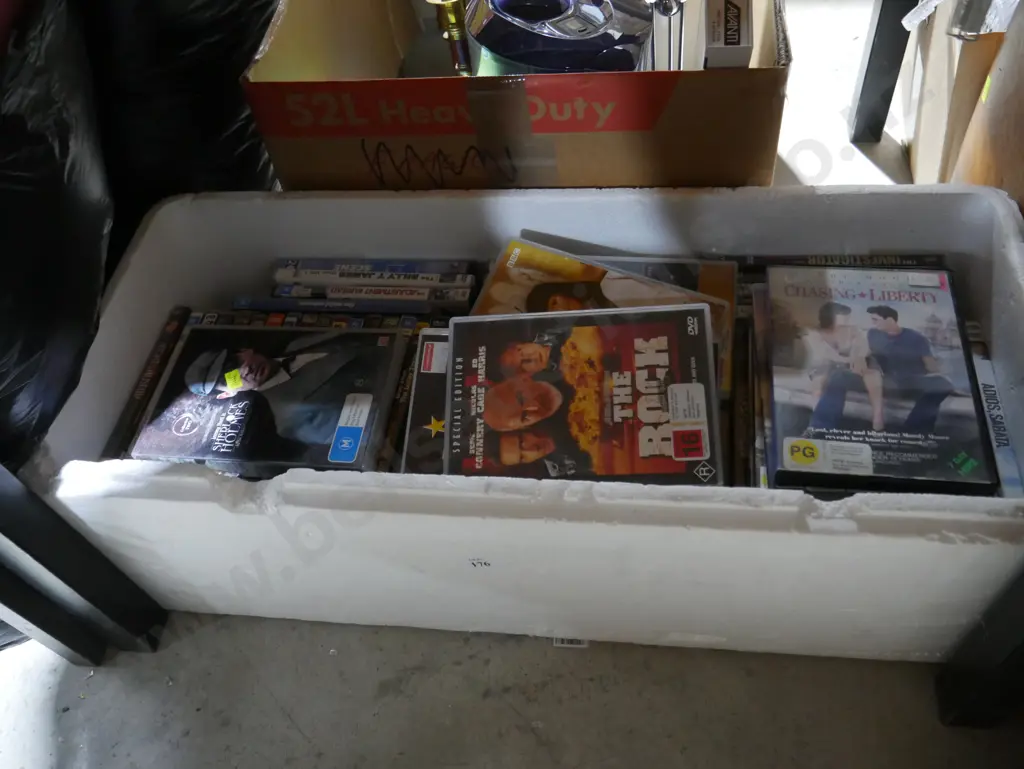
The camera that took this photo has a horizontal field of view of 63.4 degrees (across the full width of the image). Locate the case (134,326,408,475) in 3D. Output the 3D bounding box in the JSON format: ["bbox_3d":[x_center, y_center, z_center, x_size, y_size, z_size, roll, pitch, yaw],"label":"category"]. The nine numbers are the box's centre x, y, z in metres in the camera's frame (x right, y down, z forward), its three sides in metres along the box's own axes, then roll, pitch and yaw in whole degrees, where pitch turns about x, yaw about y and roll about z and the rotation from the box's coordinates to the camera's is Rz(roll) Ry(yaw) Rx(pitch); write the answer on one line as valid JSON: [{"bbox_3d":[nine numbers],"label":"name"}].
[{"bbox_3d":[-0.193,0.010,0.679,0.190,0.015,0.136,2,53,6],"label":"case"}]

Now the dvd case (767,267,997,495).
[{"bbox_3d":[0.257,-0.011,0.601,0.135,0.015,0.190,2,53,12],"label":"dvd case"}]

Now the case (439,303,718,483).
[{"bbox_3d":[0.048,0.013,0.586,0.190,0.015,0.136,-2,70,8],"label":"case"}]

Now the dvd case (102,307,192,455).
[{"bbox_3d":[-0.300,0.045,0.749,0.015,0.135,0.190,-2,52,11],"label":"dvd case"}]

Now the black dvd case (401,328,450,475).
[{"bbox_3d":[0.018,0.013,0.628,0.190,0.015,0.136,-1,56,6],"label":"black dvd case"}]

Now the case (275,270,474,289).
[{"bbox_3d":[-0.119,-0.053,0.798,0.190,0.135,0.015,3,53,11],"label":"case"}]

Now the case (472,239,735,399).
[{"bbox_3d":[0.069,-0.043,0.639,0.190,0.015,0.136,17,46,6],"label":"case"}]

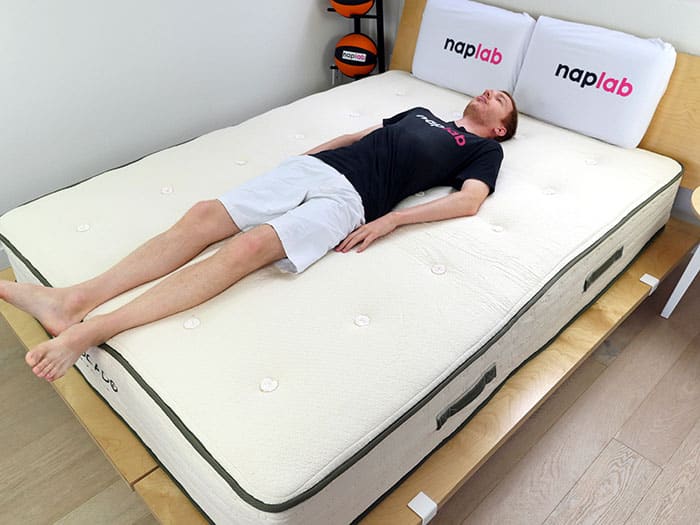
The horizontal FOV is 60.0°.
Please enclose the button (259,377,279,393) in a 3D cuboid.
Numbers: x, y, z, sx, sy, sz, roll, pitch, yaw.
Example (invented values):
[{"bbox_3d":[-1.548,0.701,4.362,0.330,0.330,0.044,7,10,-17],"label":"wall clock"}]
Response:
[{"bbox_3d":[-0.192,0.289,1.436,0.043,0.009,0.043,1,37,0],"label":"button"}]

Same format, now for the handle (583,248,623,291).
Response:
[{"bbox_3d":[0.872,0.015,2.072,0.022,0.056,0.265,31,47,34],"label":"handle"}]

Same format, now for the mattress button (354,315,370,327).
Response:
[{"bbox_3d":[0.033,0.155,1.618,0.042,0.009,0.042,1,37,0],"label":"mattress button"}]

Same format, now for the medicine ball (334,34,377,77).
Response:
[{"bbox_3d":[0.035,-1.107,3.250,0.231,0.231,0.231,1,37,0],"label":"medicine ball"}]

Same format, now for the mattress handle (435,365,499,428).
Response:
[{"bbox_3d":[0.319,0.357,1.628,0.022,0.058,0.260,31,47,34],"label":"mattress handle"}]

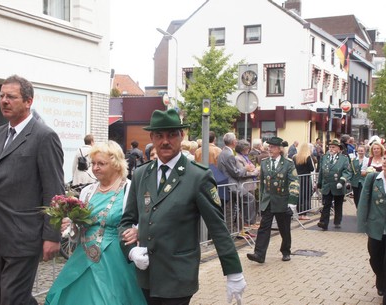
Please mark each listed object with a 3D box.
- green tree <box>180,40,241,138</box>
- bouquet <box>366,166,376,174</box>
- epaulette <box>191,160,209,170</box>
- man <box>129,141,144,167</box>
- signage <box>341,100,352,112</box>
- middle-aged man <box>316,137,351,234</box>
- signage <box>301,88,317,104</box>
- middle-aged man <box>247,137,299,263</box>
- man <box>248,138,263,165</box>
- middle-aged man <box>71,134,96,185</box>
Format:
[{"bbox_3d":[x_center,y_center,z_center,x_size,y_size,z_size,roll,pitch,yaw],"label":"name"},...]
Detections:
[{"bbox_3d":[0.639,-1.449,20.974,2.300,5.500,2.300,0,1,0],"label":"green tree"},{"bbox_3d":[3.380,0.361,10.900,0.200,0.180,0.190,0,1,22],"label":"bouquet"},{"bbox_3d":[0.042,0.074,3.240,0.115,0.025,0.055,23,10,26],"label":"epaulette"},{"bbox_3d":[-1.507,0.568,15.211,0.500,1.740,0.360,0,1,-18],"label":"man"},{"bbox_3d":[8.290,-2.474,31.000,0.620,0.660,0.150,1,1,25],"label":"signage"},{"bbox_3d":[2.780,0.619,11.315,0.560,1.770,0.500,1,1,26],"label":"middle-aged man"},{"bbox_3d":[5.378,-2.585,26.500,0.150,0.660,0.850,-1,1,-30],"label":"signage"},{"bbox_3d":[1.173,0.676,8.316,0.560,1.780,0.620,1,1,30],"label":"middle-aged man"},{"bbox_3d":[1.406,0.557,12.811,0.400,1.730,0.500,0,1,-38],"label":"man"},{"bbox_3d":[-1.986,0.561,10.511,0.540,1.770,0.420,1,1,25],"label":"middle-aged man"}]

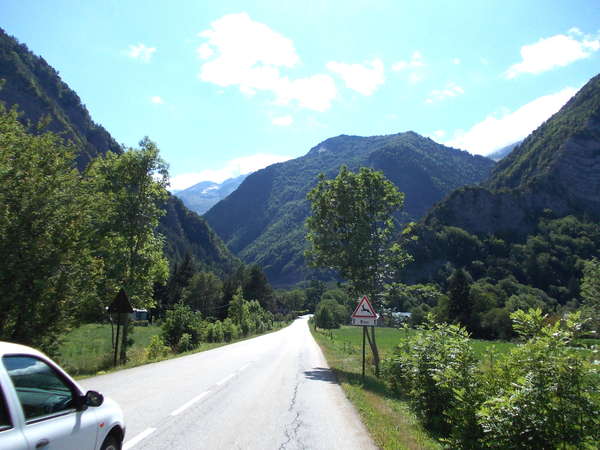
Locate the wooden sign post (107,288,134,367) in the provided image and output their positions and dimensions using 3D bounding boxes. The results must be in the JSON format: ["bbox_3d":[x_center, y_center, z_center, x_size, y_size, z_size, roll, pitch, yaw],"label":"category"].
[{"bbox_3d":[-6.862,3.913,18.501,0.970,2.930,0.100,0,-11,9],"label":"wooden sign post"}]

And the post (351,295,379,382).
[{"bbox_3d":[2.402,4.178,17.988,0.980,3.110,0.100,2,-11,1],"label":"post"}]

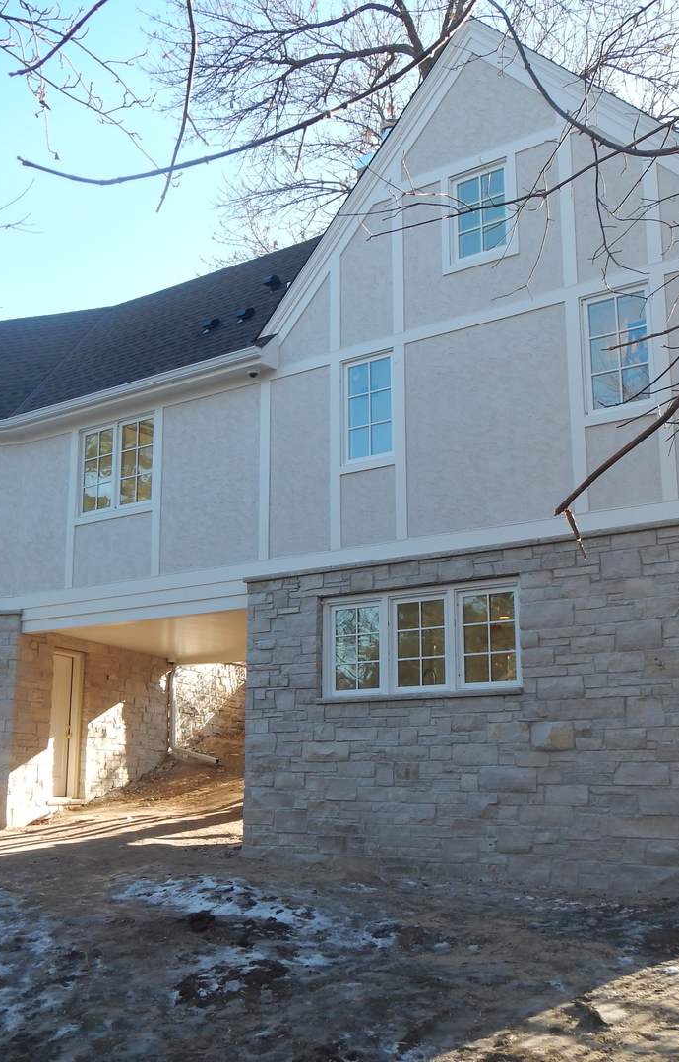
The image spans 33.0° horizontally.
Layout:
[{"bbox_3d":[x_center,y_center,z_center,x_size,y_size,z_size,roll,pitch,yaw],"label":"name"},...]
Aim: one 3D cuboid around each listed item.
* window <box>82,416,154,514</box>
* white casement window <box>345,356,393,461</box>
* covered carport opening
[{"bbox_3d":[-2.897,-0.845,14.927,1.392,1.108,0.110,-9,-15,36],"label":"window"},{"bbox_3d":[0.322,-1.337,12.514,0.640,1.073,0.100,-9,-15,36],"label":"white casement window"},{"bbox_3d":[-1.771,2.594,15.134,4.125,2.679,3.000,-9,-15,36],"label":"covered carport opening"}]

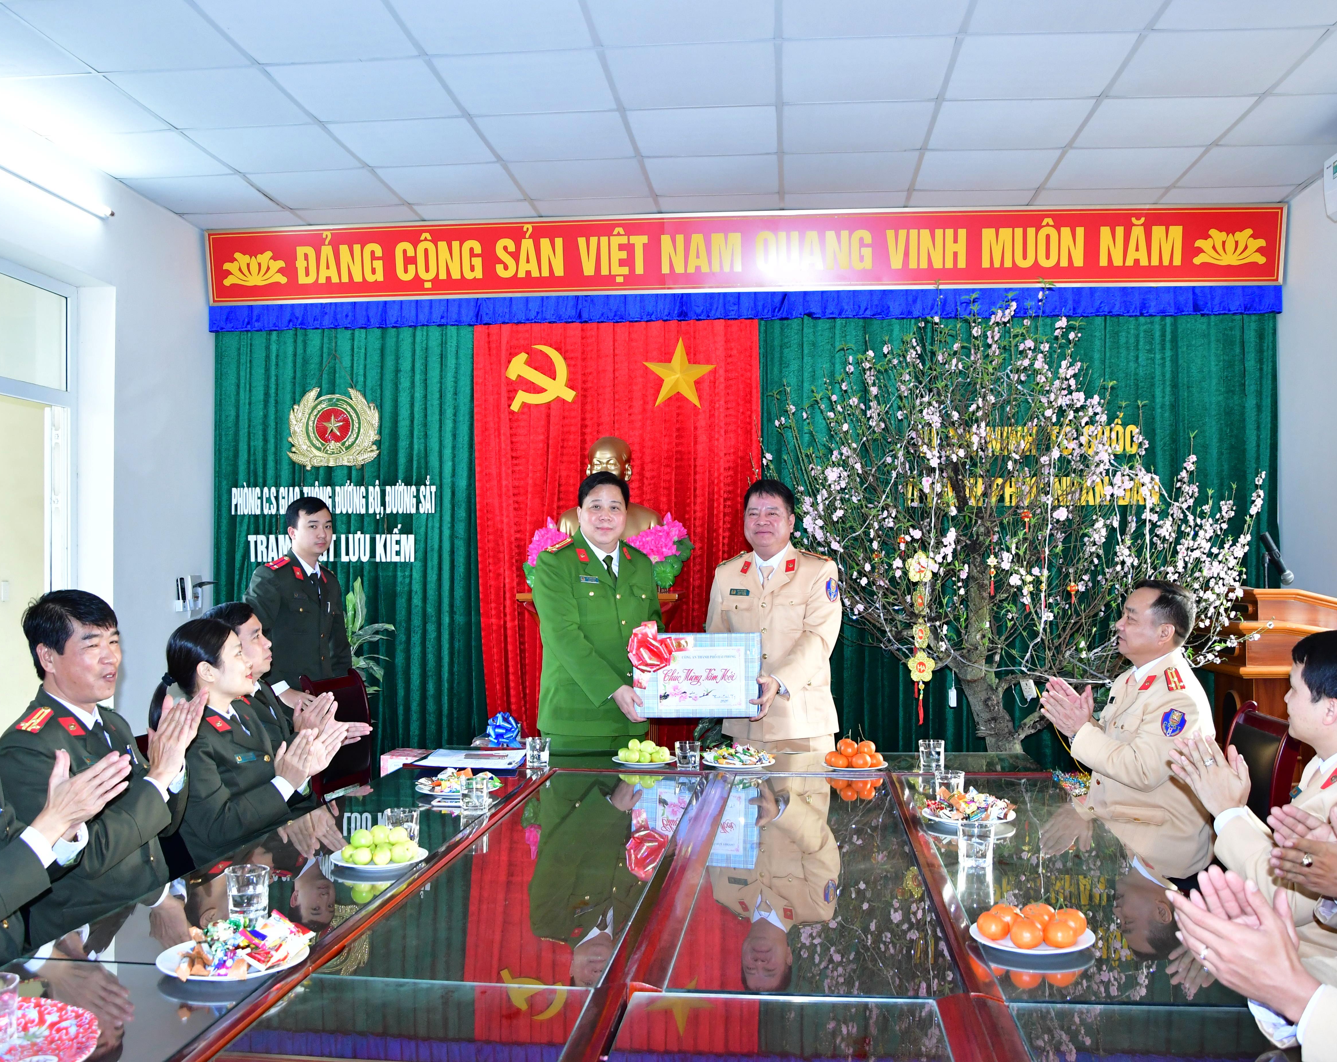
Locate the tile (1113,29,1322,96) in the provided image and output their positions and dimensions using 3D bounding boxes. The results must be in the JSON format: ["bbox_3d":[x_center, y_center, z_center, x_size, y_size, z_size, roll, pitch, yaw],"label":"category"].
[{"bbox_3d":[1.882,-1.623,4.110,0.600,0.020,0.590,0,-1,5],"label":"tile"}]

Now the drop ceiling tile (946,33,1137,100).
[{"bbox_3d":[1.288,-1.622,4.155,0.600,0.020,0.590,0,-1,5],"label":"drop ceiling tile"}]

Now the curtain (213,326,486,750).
[{"bbox_3d":[-1.630,0.170,6.060,1.430,2.540,0.120,0,-1,5],"label":"curtain"}]

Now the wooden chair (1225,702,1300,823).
[{"bbox_3d":[1.530,1.010,3.520,0.600,0.980,0.500,0,-1,5],"label":"wooden chair"}]

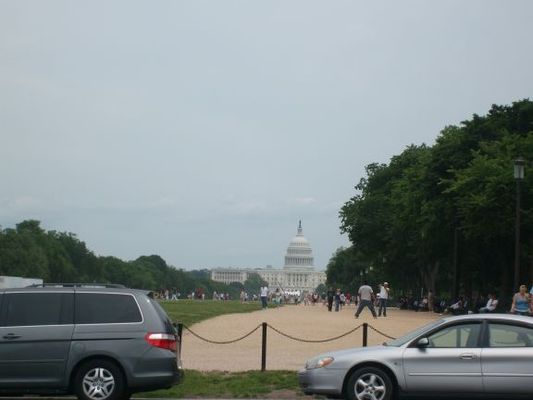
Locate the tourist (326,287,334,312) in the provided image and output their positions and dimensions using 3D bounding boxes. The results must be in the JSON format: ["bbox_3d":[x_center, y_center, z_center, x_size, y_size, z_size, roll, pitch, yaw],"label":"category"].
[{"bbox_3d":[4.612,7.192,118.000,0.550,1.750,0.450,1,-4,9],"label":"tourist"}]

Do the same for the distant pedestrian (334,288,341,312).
[{"bbox_3d":[5.154,7.250,118.000,0.460,1.660,0.400,1,-4,9],"label":"distant pedestrian"}]

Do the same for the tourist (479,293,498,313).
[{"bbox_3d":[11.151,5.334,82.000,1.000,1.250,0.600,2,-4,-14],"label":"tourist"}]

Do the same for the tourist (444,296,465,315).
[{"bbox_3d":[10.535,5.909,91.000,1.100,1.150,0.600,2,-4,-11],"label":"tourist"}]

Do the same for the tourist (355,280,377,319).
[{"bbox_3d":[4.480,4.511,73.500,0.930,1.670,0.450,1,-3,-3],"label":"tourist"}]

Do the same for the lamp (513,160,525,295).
[{"bbox_3d":[8.586,1.458,56.000,0.400,5.900,0.400,1,-3,0],"label":"lamp"}]

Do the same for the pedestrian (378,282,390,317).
[{"bbox_3d":[6.082,5.130,84.000,0.600,1.780,0.500,3,-4,-24],"label":"pedestrian"}]

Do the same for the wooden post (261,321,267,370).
[{"bbox_3d":[-0.048,2.615,29.000,0.085,0.860,0.085,1,-3,0],"label":"wooden post"}]

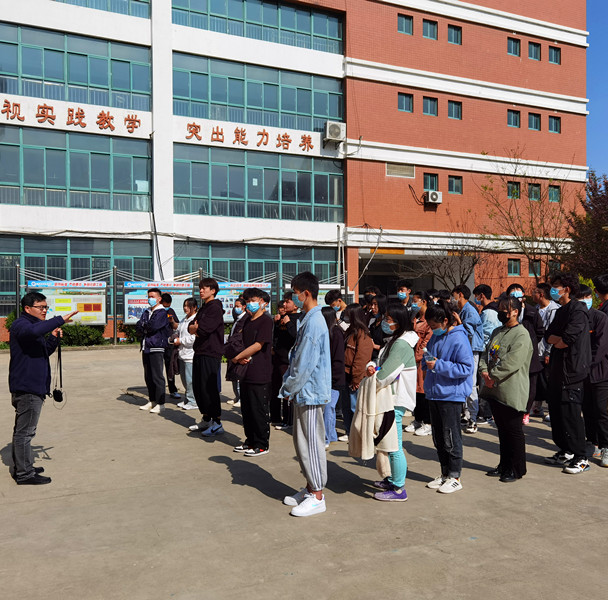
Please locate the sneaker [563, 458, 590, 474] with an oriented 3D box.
[{"bbox_3d":[2.518,1.519,5.753,0.290,0.115,0.108,-1,1,-31],"label":"sneaker"}]

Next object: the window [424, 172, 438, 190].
[{"bbox_3d":[5.960,-5.500,29.460,0.830,0.880,0.150,0,0,-24],"label":"window"}]

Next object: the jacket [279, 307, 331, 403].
[{"bbox_3d":[0.010,0.410,4.660,0.360,0.730,0.490,0,0,-11],"label":"jacket"}]

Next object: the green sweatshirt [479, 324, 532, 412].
[{"bbox_3d":[1.795,0.606,5.560,0.380,0.780,0.520,0,0,-36],"label":"green sweatshirt"}]

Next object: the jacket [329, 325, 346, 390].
[{"bbox_3d":[0.307,0.609,6.850,0.310,0.670,0.440,0,0,-16],"label":"jacket"}]

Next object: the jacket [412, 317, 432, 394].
[{"bbox_3d":[1.400,0.650,7.320,0.320,0.860,0.450,0,0,-15],"label":"jacket"}]

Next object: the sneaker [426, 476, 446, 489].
[{"bbox_3d":[1.147,1.544,5.280,0.260,0.105,0.095,0,0,-28],"label":"sneaker"}]

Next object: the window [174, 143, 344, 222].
[{"bbox_3d":[-1.644,-4.750,25.722,7.456,2.775,0.150,0,1,-24],"label":"window"}]

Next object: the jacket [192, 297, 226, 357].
[{"bbox_3d":[-1.130,0.344,7.380,0.330,0.680,0.460,0,0,-29],"label":"jacket"}]

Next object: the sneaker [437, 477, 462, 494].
[{"bbox_3d":[1.228,1.534,5.210,0.265,0.110,0.100,0,0,-37],"label":"sneaker"}]

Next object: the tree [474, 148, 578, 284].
[{"bbox_3d":[9.921,-2.606,27.700,4.200,7.939,3.800,0,0,-11],"label":"tree"}]

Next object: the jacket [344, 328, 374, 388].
[{"bbox_3d":[0.619,0.625,6.900,0.320,0.630,0.450,0,0,-23],"label":"jacket"}]

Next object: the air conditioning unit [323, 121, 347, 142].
[{"bbox_3d":[1.430,-7.690,28.540,0.960,0.760,0.370,0,0,-24],"label":"air conditioning unit"}]

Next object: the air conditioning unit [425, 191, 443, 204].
[{"bbox_3d":[6.050,-4.780,29.080,0.800,0.590,0.310,0,0,-24],"label":"air conditioning unit"}]

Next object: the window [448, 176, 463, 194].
[{"bbox_3d":[7.590,-5.745,31.270,0.880,0.920,0.140,0,0,-24],"label":"window"}]

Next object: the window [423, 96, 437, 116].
[{"bbox_3d":[5.940,-9.100,29.450,0.830,0.880,0.150,0,0,-24],"label":"window"}]

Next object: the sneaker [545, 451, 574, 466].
[{"bbox_3d":[2.464,1.516,6.012,0.290,0.115,0.108,0,1,-17],"label":"sneaker"}]

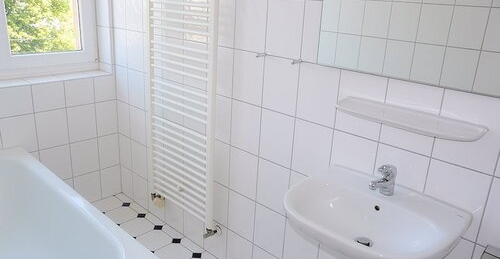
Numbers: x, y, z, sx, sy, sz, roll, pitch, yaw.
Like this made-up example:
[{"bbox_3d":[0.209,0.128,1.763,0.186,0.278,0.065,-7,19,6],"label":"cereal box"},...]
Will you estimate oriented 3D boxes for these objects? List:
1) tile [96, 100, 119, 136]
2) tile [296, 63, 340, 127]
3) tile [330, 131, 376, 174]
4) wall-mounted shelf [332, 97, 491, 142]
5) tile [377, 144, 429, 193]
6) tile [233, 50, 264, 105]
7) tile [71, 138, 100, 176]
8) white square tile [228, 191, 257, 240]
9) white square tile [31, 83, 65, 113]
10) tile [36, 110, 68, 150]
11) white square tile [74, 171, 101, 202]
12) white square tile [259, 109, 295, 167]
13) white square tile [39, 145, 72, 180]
[{"bbox_3d":[-1.003,-0.078,2.840,0.010,0.248,0.157,19,25,40],"label":"tile"},{"bbox_3d":[0.284,-0.145,1.683,0.196,0.248,0.010,19,25,40],"label":"tile"},{"bbox_3d":[0.415,0.141,1.641,0.193,0.246,0.015,19,25,40],"label":"tile"},{"bbox_3d":[0.516,-0.044,1.379,0.508,0.032,0.138,19,25,40],"label":"wall-mounted shelf"},{"bbox_3d":[0.559,0.193,1.510,0.196,0.248,0.010,19,25,40],"label":"tile"},{"bbox_3d":[-0.004,-0.246,1.936,0.196,0.248,0.010,19,25,40],"label":"tile"},{"bbox_3d":[-1.137,0.194,2.796,0.010,0.248,0.193,19,25,40],"label":"tile"},{"bbox_3d":[-0.043,0.463,2.176,0.196,0.248,0.010,19,25,40],"label":"white square tile"},{"bbox_3d":[-1.250,-0.203,2.514,0.015,0.168,0.191,19,25,40],"label":"white square tile"},{"bbox_3d":[-1.261,-0.003,2.582,0.015,0.246,0.191,19,25,40],"label":"tile"},{"bbox_3d":[-1.152,0.427,2.877,0.015,0.238,0.191,19,25,40],"label":"white square tile"},{"bbox_3d":[0.128,0.041,1.892,0.193,0.246,0.015,19,25,40],"label":"white square tile"},{"bbox_3d":[-1.271,0.233,2.660,0.010,0.248,0.193,19,25,40],"label":"white square tile"}]

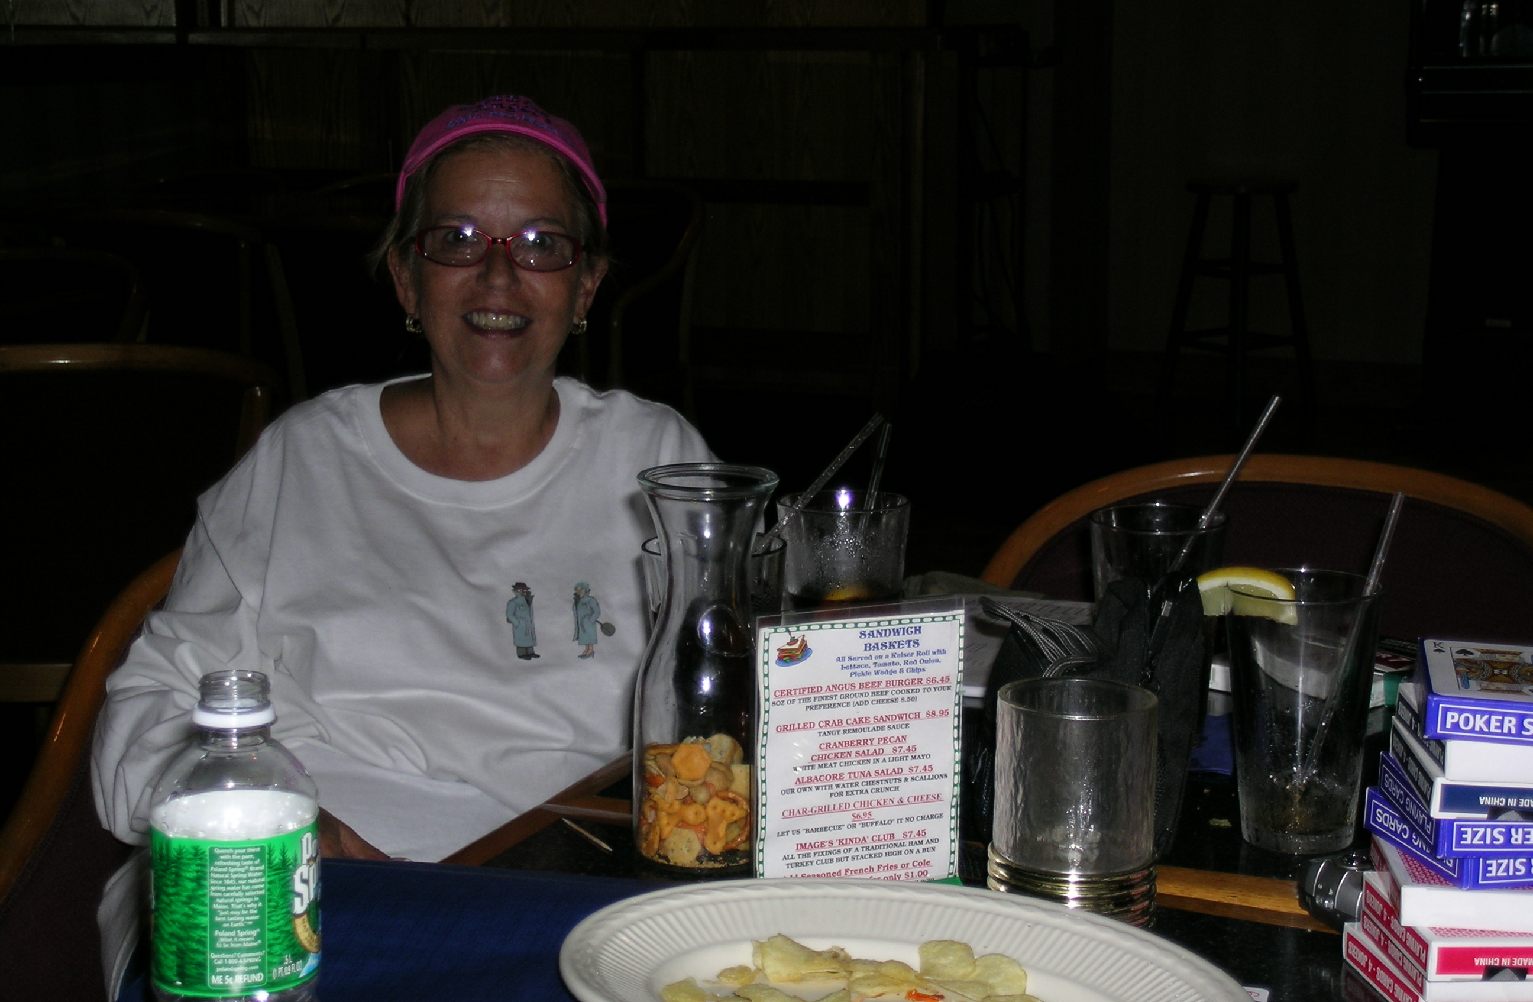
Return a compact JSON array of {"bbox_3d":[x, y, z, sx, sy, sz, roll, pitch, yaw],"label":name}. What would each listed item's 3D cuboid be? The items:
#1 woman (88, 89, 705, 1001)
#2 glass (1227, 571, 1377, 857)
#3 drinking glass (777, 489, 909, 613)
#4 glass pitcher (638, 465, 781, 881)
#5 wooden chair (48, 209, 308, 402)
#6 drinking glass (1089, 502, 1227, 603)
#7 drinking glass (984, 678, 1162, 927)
[{"bbox_3d":[-0.278,0.261,2.109,0.560,1.160,0.700,-3,11,-12],"label":"woman"},{"bbox_3d":[0.307,0.122,1.551,0.088,0.149,0.088,0,11,0],"label":"glass"},{"bbox_3d":[0.052,0.073,1.808,0.088,0.149,0.088,0,11,0],"label":"drinking glass"},{"bbox_3d":[-0.030,0.092,1.534,0.088,0.218,0.088,0,11,0],"label":"glass pitcher"},{"bbox_3d":[-1.061,-0.107,4.818,0.540,0.850,0.550,2,11,12],"label":"wooden chair"},{"bbox_3d":[0.252,0.084,1.742,0.088,0.149,0.088,0,11,0],"label":"drinking glass"},{"bbox_3d":[0.164,0.162,1.429,0.088,0.119,0.088,0,11,0],"label":"drinking glass"}]

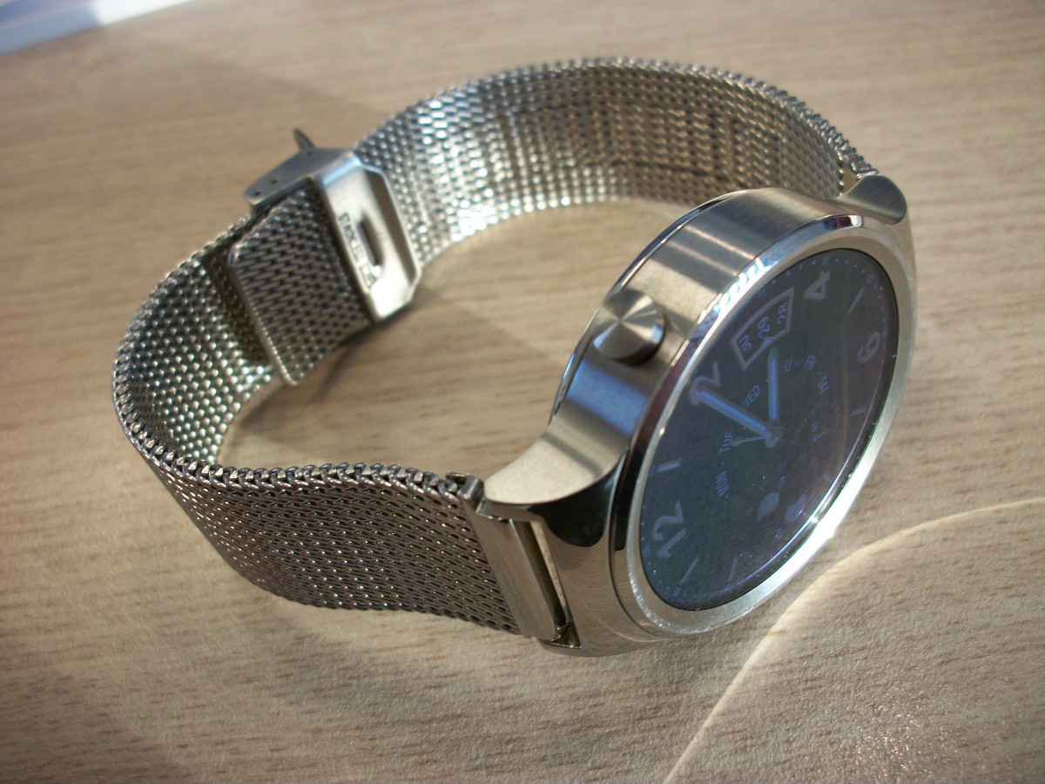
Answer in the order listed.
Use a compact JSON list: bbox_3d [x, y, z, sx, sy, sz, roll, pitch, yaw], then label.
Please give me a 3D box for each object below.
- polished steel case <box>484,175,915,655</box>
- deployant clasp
[{"bbox_3d":[0.020,0.002,0.098,0.051,0.043,0.011,-38,46,-22],"label":"polished steel case"},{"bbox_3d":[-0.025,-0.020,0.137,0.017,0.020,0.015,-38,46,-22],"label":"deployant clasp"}]

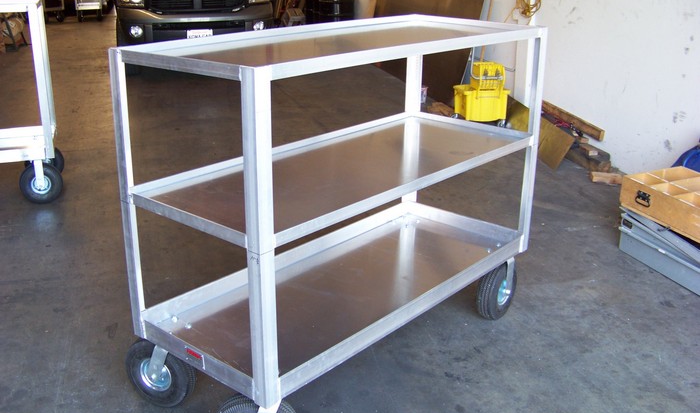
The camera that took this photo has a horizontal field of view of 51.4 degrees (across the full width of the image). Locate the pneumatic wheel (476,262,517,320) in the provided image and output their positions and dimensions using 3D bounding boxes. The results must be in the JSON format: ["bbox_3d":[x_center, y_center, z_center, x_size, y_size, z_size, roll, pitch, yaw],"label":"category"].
[{"bbox_3d":[0.624,0.352,3.081,0.085,0.257,0.257,15,24,37],"label":"pneumatic wheel"}]

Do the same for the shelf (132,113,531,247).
[{"bbox_3d":[0.028,-0.150,2.559,0.609,0.038,1.487,16,25,38],"label":"shelf"}]

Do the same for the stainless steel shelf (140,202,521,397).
[{"bbox_3d":[0.024,0.263,2.702,0.609,0.065,1.487,16,25,38],"label":"stainless steel shelf"}]

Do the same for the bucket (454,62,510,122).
[{"bbox_3d":[1.200,-1.043,6.680,0.420,0.540,0.410,-3,19,-9],"label":"bucket"}]

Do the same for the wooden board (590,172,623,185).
[{"bbox_3d":[1.819,-0.186,4.989,0.290,0.040,0.090,5,20,12],"label":"wooden board"}]

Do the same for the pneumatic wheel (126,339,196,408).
[{"bbox_3d":[-0.637,0.558,2.457,0.257,0.257,0.085,9,21,22],"label":"pneumatic wheel"}]

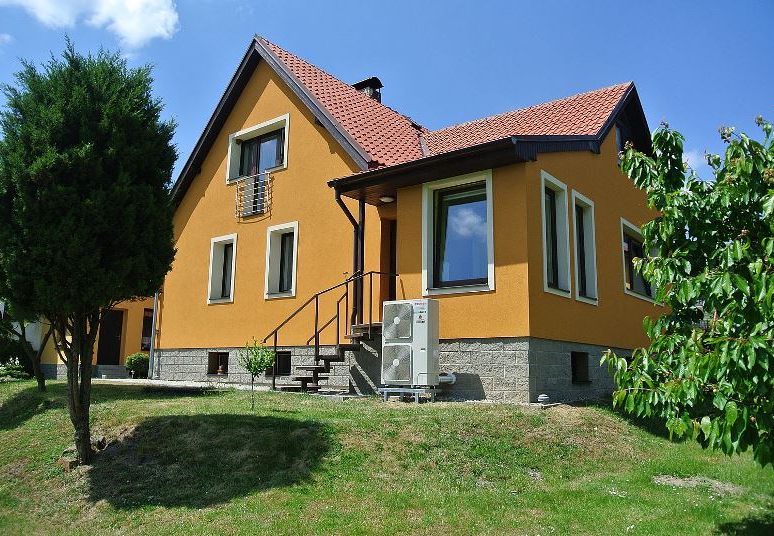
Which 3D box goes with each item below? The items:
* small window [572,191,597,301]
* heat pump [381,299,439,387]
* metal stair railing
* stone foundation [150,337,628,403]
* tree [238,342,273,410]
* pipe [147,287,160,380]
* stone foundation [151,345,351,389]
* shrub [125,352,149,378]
[{"bbox_3d":[3.674,-0.354,11.282,0.200,2.060,1.090,-7,-13,38],"label":"small window"},{"bbox_3d":[0.387,1.227,9.854,0.915,1.355,0.330,-7,-13,38],"label":"heat pump"},{"bbox_3d":[-1.067,1.185,11.336,2.750,2.200,0.850,-7,-13,38],"label":"metal stair railing"},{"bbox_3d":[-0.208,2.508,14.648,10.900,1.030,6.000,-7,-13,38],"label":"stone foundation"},{"bbox_3d":[-2.139,1.727,9.700,0.580,1.066,0.580,1,-10,0],"label":"tree"},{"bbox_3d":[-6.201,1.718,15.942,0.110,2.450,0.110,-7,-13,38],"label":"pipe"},{"bbox_3d":[-3.305,2.296,13.879,7.050,0.870,0.400,-7,-13,38],"label":"stone foundation"},{"bbox_3d":[-7.295,2.839,17.500,0.750,0.746,0.750,-7,-13,38],"label":"shrub"}]

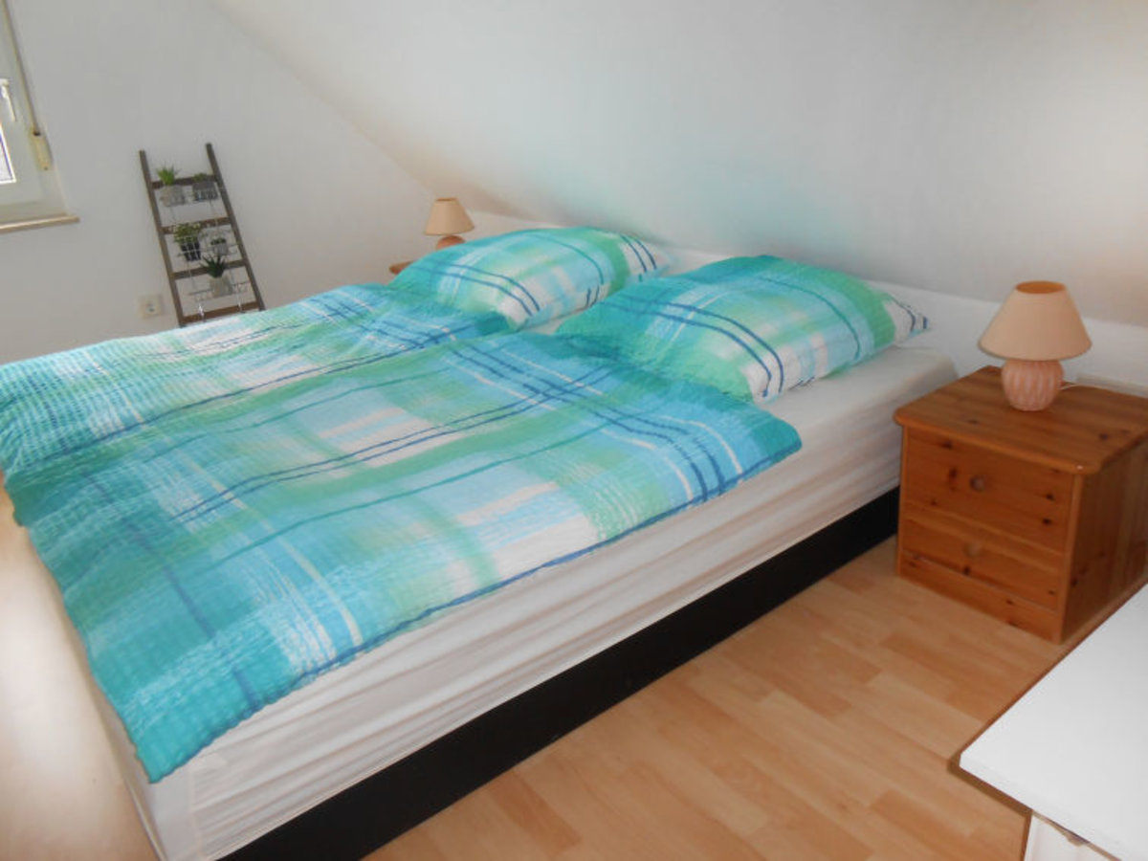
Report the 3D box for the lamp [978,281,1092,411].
[{"bbox_3d":[1.006,-0.180,1.887,0.217,0.270,0.217,-20,27,-32],"label":"lamp"}]

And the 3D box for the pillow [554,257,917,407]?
[{"bbox_3d":[0.455,-0.337,2.448,0.660,0.195,0.770,-20,27,-32],"label":"pillow"}]

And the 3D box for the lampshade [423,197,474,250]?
[{"bbox_3d":[-0.552,-0.889,3.849,0.215,0.265,0.215,-20,27,-32],"label":"lampshade"}]

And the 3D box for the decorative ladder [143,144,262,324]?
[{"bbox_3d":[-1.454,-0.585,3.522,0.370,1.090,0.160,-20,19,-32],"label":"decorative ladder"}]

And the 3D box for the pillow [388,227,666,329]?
[{"bbox_3d":[-0.180,-0.608,3.253,0.660,0.195,0.790,-20,27,-32],"label":"pillow"}]

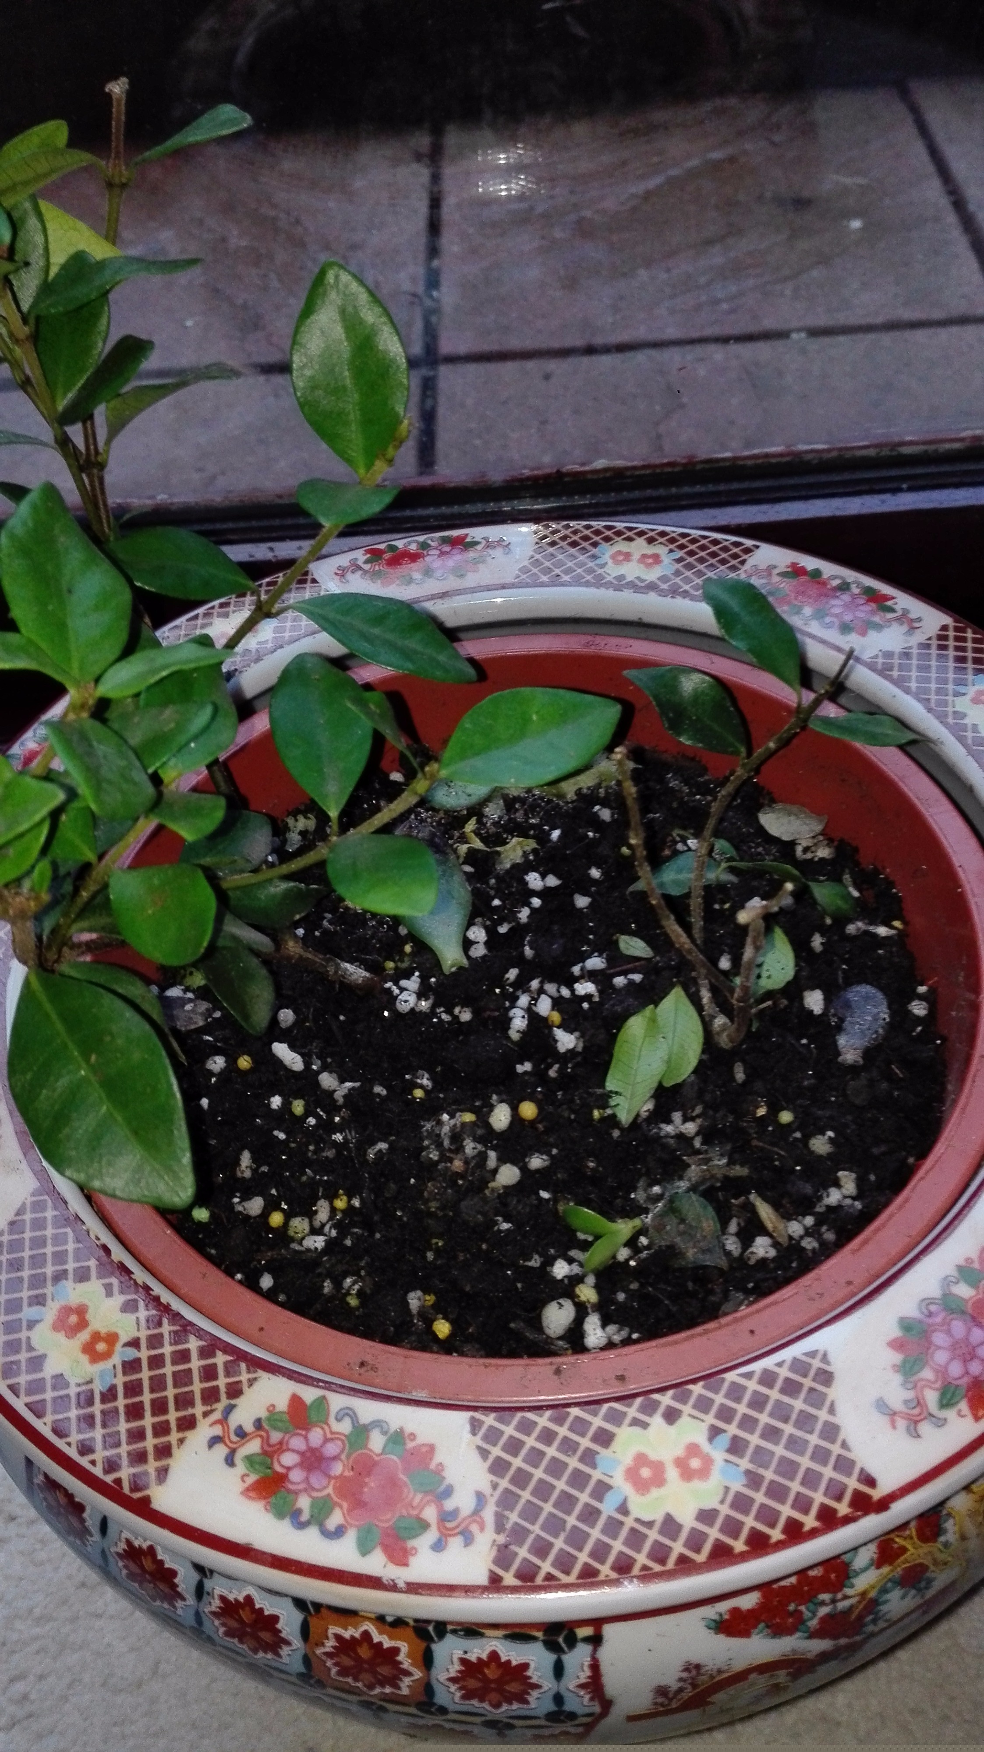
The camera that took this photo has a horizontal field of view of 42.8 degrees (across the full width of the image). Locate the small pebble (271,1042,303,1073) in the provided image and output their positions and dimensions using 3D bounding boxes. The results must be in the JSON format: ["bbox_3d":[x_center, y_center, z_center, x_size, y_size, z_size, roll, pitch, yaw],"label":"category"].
[{"bbox_3d":[-0.052,0.046,0.320,0.012,0.004,0.004,32,60,29],"label":"small pebble"}]

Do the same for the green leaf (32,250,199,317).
[{"bbox_3d":[-0.084,-0.133,0.280,0.039,0.009,0.016,-16,49,-8],"label":"green leaf"}]

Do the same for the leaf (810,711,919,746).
[{"bbox_3d":[0.092,-0.035,0.309,0.030,0.006,0.013,7,48,-13],"label":"leaf"}]

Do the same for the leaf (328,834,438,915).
[{"bbox_3d":[-0.026,0.000,0.303,0.031,0.010,0.021,21,49,17],"label":"leaf"}]

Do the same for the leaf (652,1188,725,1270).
[{"bbox_3d":[0.044,0.079,0.280,0.015,0.005,0.019,-26,52,-16],"label":"leaf"}]

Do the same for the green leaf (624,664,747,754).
[{"bbox_3d":[0.045,-0.039,0.292,0.034,0.007,0.017,34,93,8],"label":"green leaf"}]

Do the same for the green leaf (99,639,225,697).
[{"bbox_3d":[-0.072,-0.045,0.277,0.030,0.008,0.015,-24,50,-27],"label":"green leaf"}]

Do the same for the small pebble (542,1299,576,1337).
[{"bbox_3d":[0.013,0.087,0.248,0.007,0.006,0.008,-12,48,-4],"label":"small pebble"}]

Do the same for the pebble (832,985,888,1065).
[{"bbox_3d":[0.085,0.033,0.286,0.013,0.009,0.018,-1,48,6],"label":"pebble"}]

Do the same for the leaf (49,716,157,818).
[{"bbox_3d":[-0.076,-0.021,0.245,0.016,0.008,0.023,-37,86,-15],"label":"leaf"}]

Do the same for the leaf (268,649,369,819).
[{"bbox_3d":[-0.043,-0.035,0.312,0.025,0.009,0.043,-9,71,-6],"label":"leaf"}]

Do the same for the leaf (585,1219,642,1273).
[{"bbox_3d":[0.024,0.074,0.251,0.006,0.004,0.015,25,59,23],"label":"leaf"}]

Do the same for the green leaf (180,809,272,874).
[{"bbox_3d":[-0.072,-0.009,0.340,0.025,0.006,0.017,-22,57,-9],"label":"green leaf"}]

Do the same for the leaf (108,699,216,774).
[{"bbox_3d":[-0.083,-0.035,0.315,0.028,0.009,0.020,13,40,-6],"label":"leaf"}]

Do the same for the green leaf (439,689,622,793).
[{"bbox_3d":[0.009,-0.034,0.312,0.049,0.008,0.025,-23,51,-5],"label":"green leaf"}]

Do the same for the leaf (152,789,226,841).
[{"bbox_3d":[-0.073,-0.015,0.305,0.020,0.008,0.016,9,37,6],"label":"leaf"}]

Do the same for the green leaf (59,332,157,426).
[{"bbox_3d":[-0.080,-0.102,0.260,0.029,0.007,0.013,-27,55,25],"label":"green leaf"}]

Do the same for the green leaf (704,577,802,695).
[{"bbox_3d":[0.076,-0.070,0.362,0.019,0.009,0.039,-37,83,-31],"label":"green leaf"}]

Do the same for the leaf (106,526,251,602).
[{"bbox_3d":[-0.079,-0.078,0.318,0.037,0.007,0.019,19,68,-6],"label":"leaf"}]

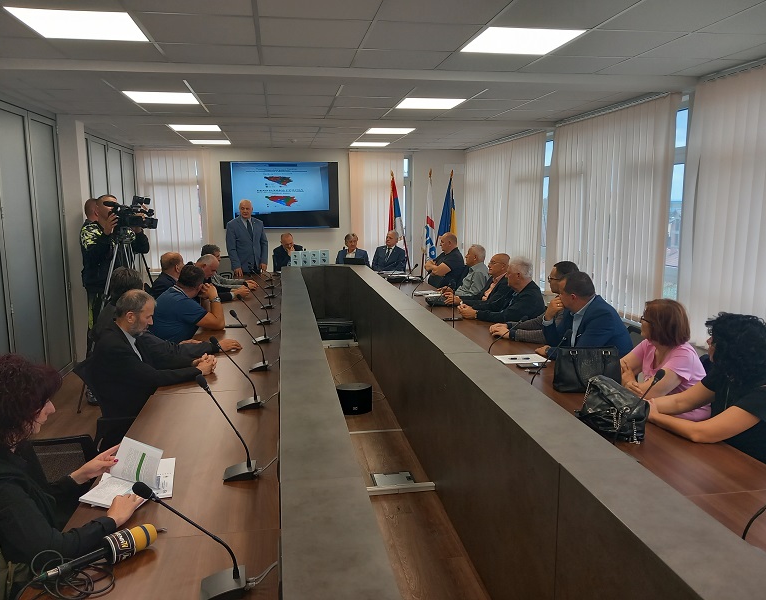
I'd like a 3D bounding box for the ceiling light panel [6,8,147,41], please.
[{"bbox_3d":[-1.673,-1.537,3.490,0.600,0.040,0.600,-2,9,-9],"label":"ceiling light panel"}]

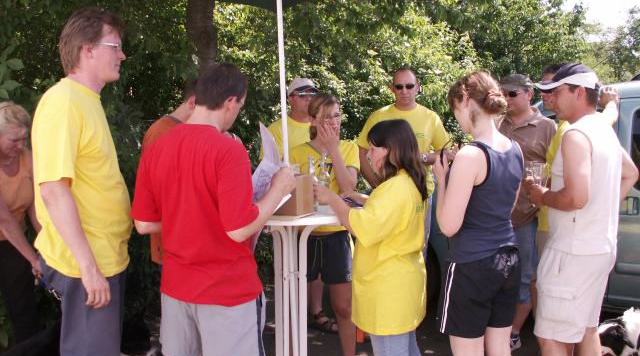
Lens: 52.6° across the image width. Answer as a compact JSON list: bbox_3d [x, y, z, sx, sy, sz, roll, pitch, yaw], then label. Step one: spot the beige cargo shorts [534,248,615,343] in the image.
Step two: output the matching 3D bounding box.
[{"bbox_3d":[1.227,0.557,3.120,0.350,0.500,0.420,3,7,28],"label":"beige cargo shorts"}]

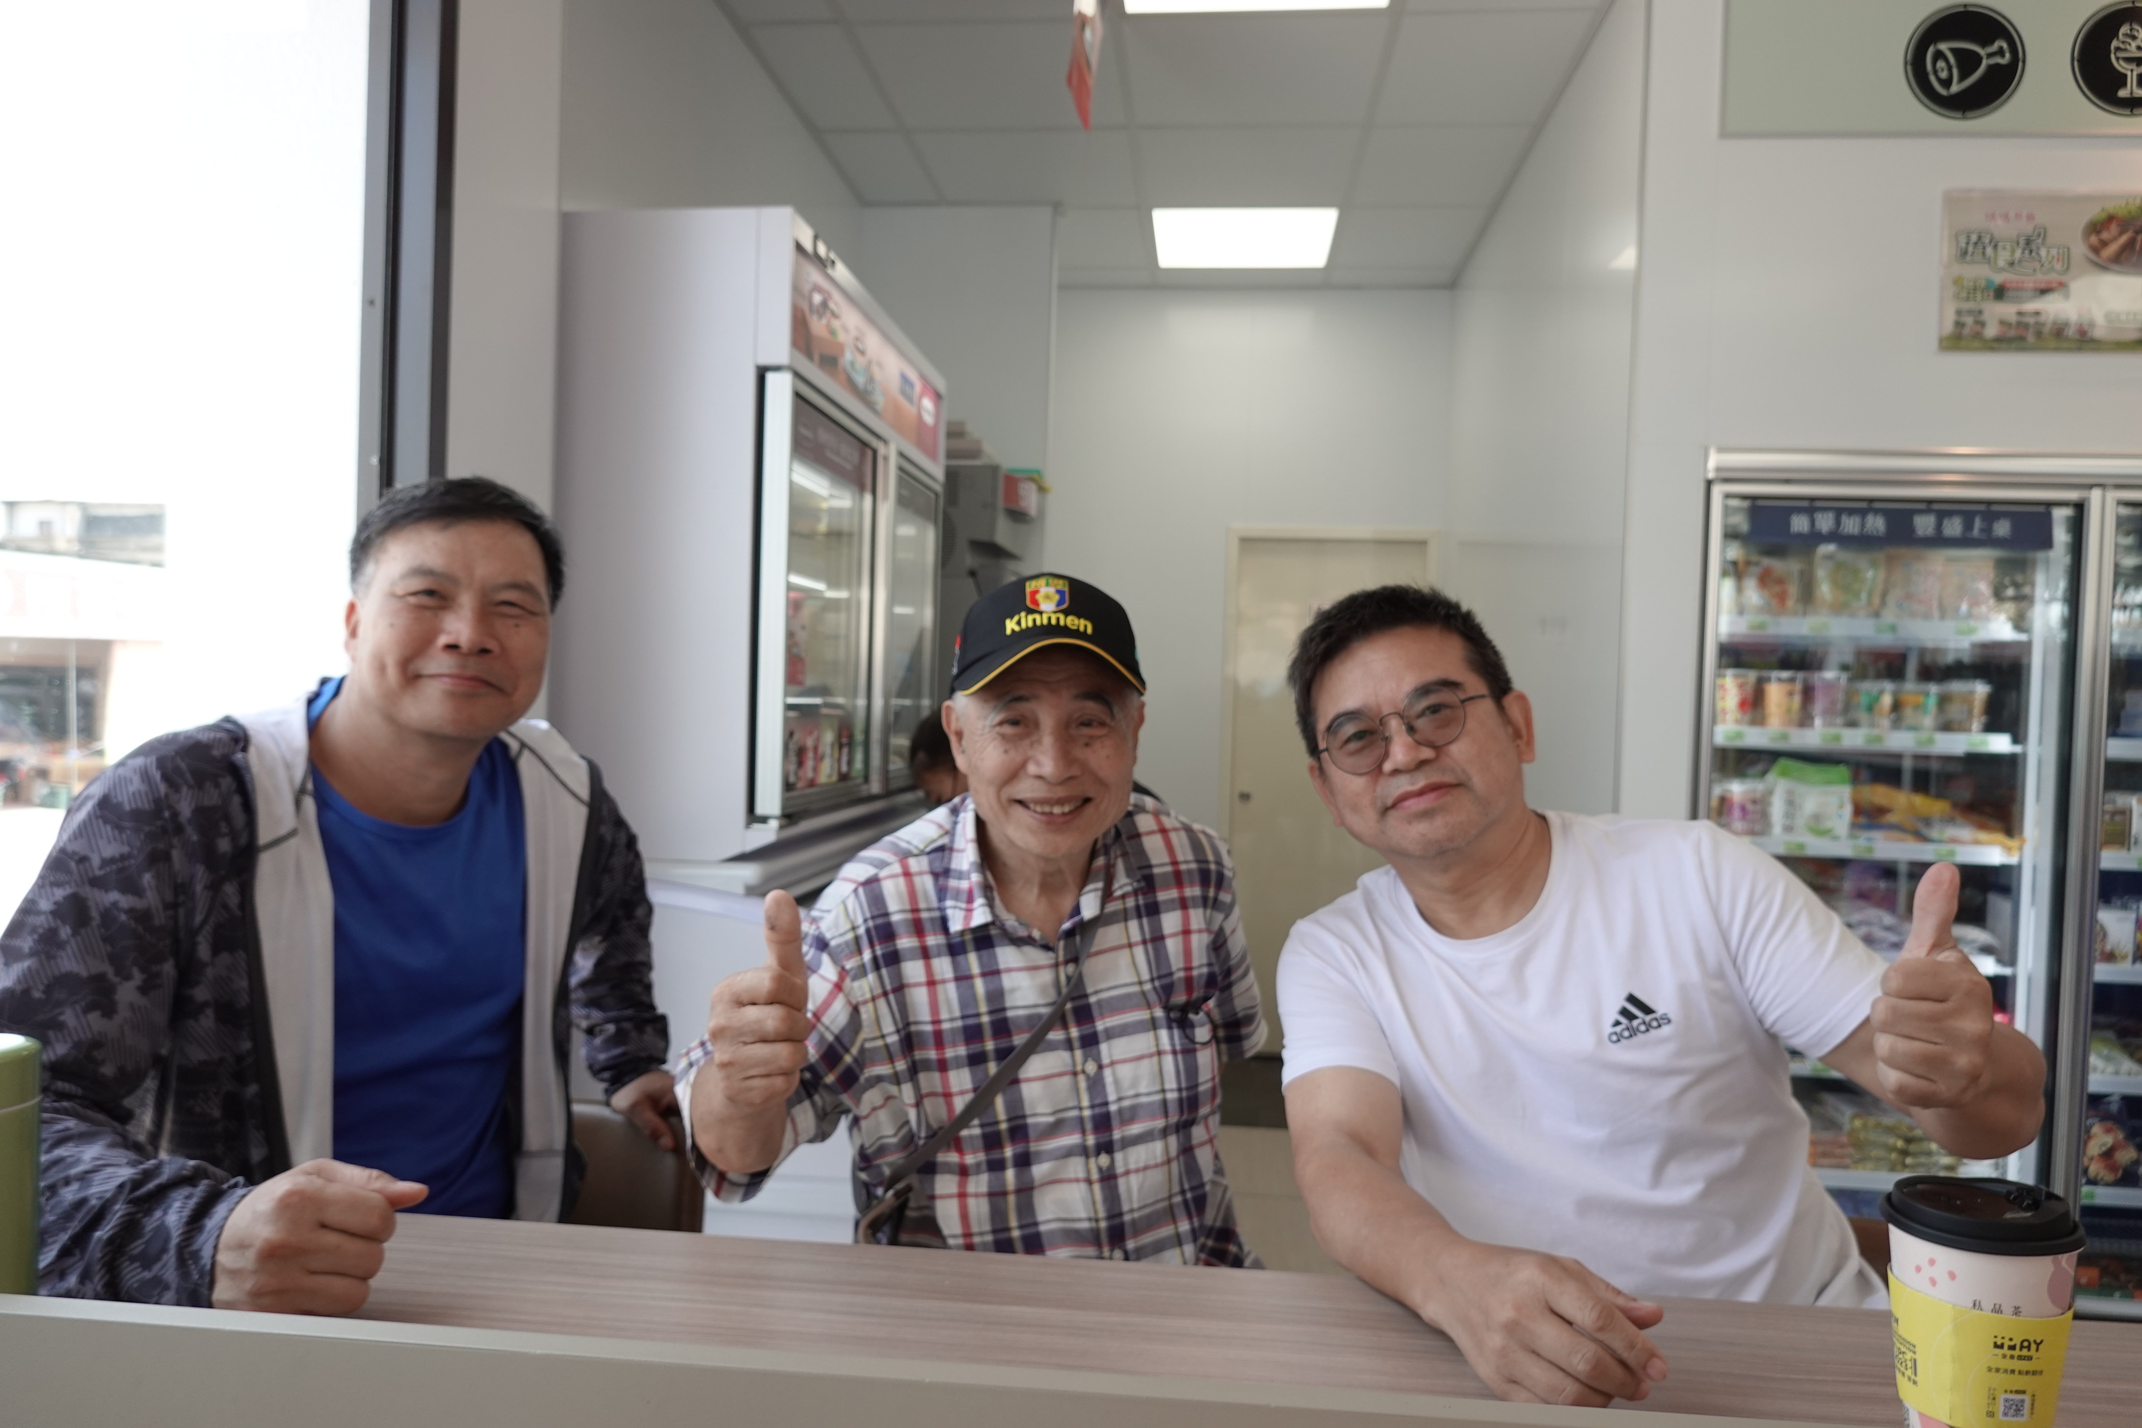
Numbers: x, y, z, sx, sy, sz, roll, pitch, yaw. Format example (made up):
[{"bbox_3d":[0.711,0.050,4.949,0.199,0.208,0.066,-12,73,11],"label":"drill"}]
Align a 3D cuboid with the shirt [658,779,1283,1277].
[{"bbox_3d":[-0.035,0.360,1.250,0.480,0.580,0.450,2,1,-3],"label":"shirt"}]

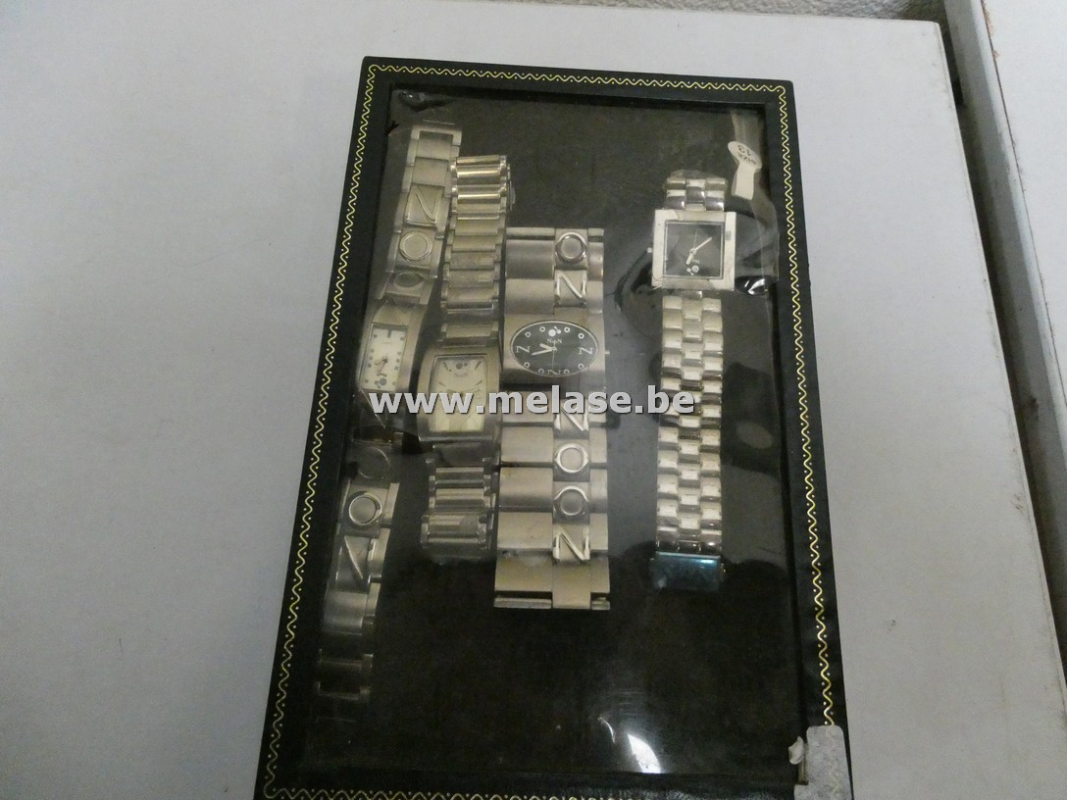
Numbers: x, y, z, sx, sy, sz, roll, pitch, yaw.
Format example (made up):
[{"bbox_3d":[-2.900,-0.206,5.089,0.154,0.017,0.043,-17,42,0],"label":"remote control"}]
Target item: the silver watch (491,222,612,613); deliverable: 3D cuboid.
[{"bbox_3d":[0.006,0.003,0.225,0.032,0.017,0.116,2,72,-2],"label":"silver watch"}]

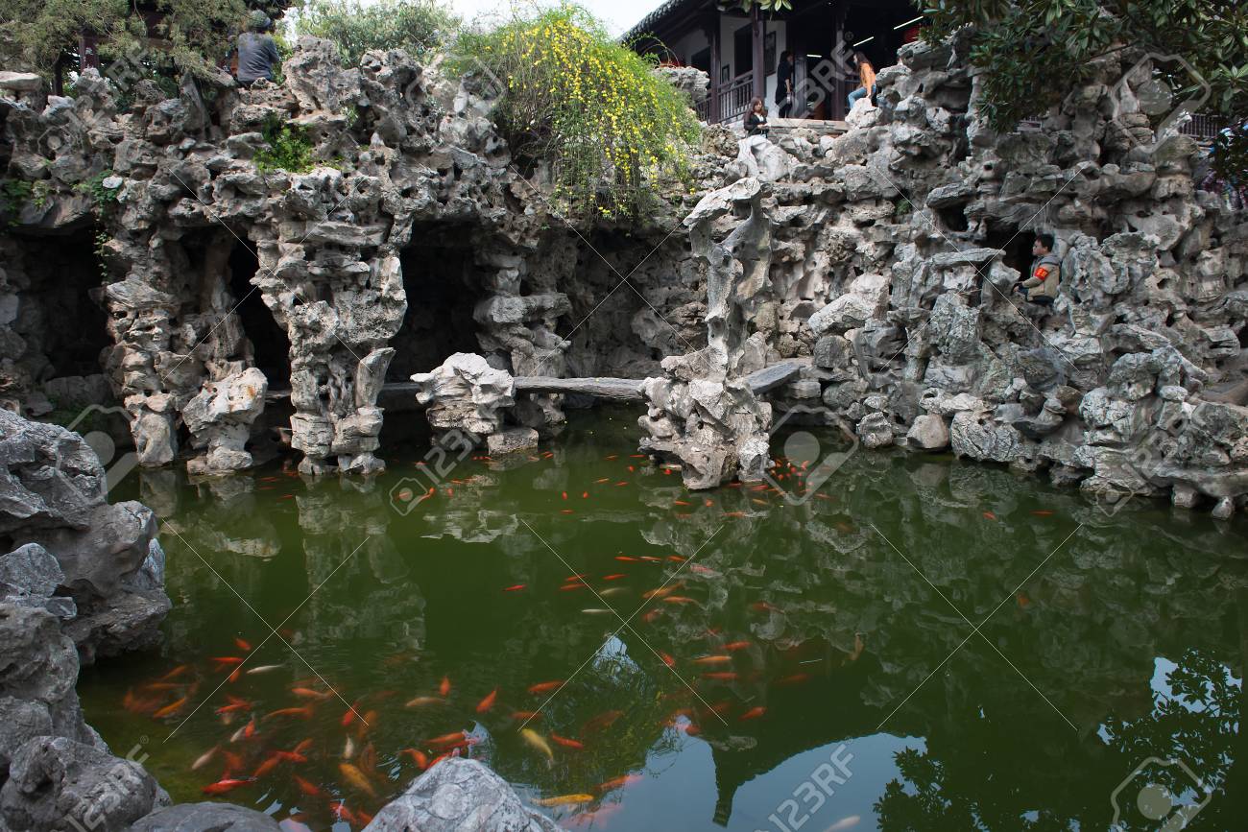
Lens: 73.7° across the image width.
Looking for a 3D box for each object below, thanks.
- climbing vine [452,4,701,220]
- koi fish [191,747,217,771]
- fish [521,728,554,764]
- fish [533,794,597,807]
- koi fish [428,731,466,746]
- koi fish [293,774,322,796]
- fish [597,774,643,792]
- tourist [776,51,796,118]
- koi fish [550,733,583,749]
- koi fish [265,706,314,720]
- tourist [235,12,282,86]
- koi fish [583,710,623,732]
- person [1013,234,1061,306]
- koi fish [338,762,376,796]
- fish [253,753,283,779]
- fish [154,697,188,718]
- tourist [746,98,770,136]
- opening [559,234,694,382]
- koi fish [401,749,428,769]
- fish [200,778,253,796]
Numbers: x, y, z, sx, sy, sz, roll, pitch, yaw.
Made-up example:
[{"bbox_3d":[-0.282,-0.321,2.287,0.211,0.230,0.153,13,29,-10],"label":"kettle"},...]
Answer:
[{"bbox_3d":[-0.595,-4.146,11.700,3.300,2.700,1.600,-1,10,0],"label":"climbing vine"},{"bbox_3d":[-2.006,1.638,3.994,0.045,0.052,0.175,0,10,9],"label":"koi fish"},{"bbox_3d":[-0.434,1.647,4.143,0.085,0.085,0.320,-6,10,-29],"label":"fish"},{"bbox_3d":[-0.236,1.520,3.297,0.245,0.055,0.047,-1,9,-1],"label":"fish"},{"bbox_3d":[-0.855,1.559,4.022,0.196,0.047,0.043,-4,10,-16],"label":"koi fish"},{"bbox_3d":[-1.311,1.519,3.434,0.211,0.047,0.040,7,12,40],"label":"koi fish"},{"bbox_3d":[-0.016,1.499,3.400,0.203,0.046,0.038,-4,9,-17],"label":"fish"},{"bbox_3d":[3.618,-7.321,18.600,0.400,1.600,0.450,-1,10,0],"label":"tourist"},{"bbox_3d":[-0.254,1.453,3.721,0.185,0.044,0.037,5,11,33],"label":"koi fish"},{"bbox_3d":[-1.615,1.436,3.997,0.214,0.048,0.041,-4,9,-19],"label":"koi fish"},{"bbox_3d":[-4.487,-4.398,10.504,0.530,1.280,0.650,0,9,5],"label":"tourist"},{"bbox_3d":[-0.106,1.588,4.295,0.058,0.070,0.255,8,13,44],"label":"koi fish"},{"bbox_3d":[5.158,-1.675,10.391,0.680,1.200,0.520,-3,9,-11],"label":"person"},{"bbox_3d":[-1.216,1.657,3.780,0.065,0.075,0.305,-10,13,-44],"label":"koi fish"},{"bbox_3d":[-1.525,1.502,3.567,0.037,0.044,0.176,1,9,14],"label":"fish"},{"bbox_3d":[-2.511,1.613,4.612,0.065,0.075,0.230,3,9,22],"label":"fish"},{"bbox_3d":[2.364,-4.940,14.700,0.480,1.320,0.500,-6,10,-27],"label":"tourist"},{"bbox_3d":[0.022,-1.683,12.600,1.950,2.250,1.200,-1,9,0],"label":"opening"},{"bbox_3d":[-0.988,1.614,3.888,0.070,0.055,0.180,-9,12,-40],"label":"koi fish"},{"bbox_3d":[-1.756,1.633,3.689,0.200,0.058,0.050,-4,10,-16],"label":"fish"}]

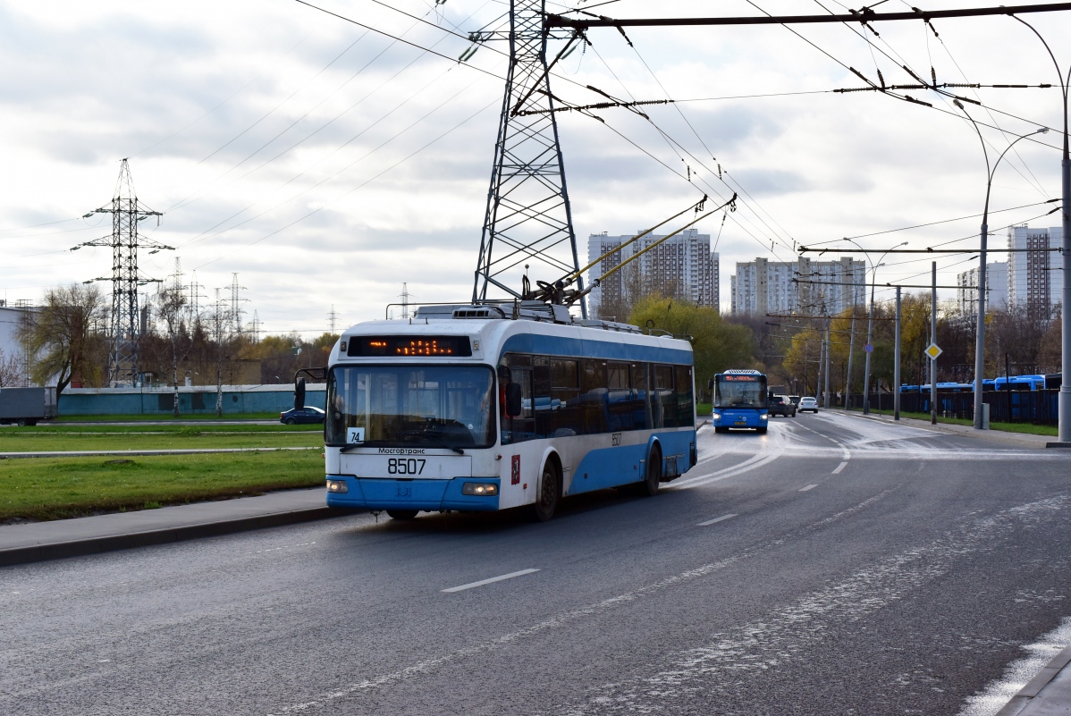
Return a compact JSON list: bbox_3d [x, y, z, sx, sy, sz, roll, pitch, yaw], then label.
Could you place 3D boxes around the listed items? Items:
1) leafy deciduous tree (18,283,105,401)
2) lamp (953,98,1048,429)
[{"bbox_3d":[-46.463,-0.877,158.000,8.400,12.900,8.200,0,-1,0],"label":"leafy deciduous tree"},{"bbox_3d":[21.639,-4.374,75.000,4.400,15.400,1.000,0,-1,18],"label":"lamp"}]

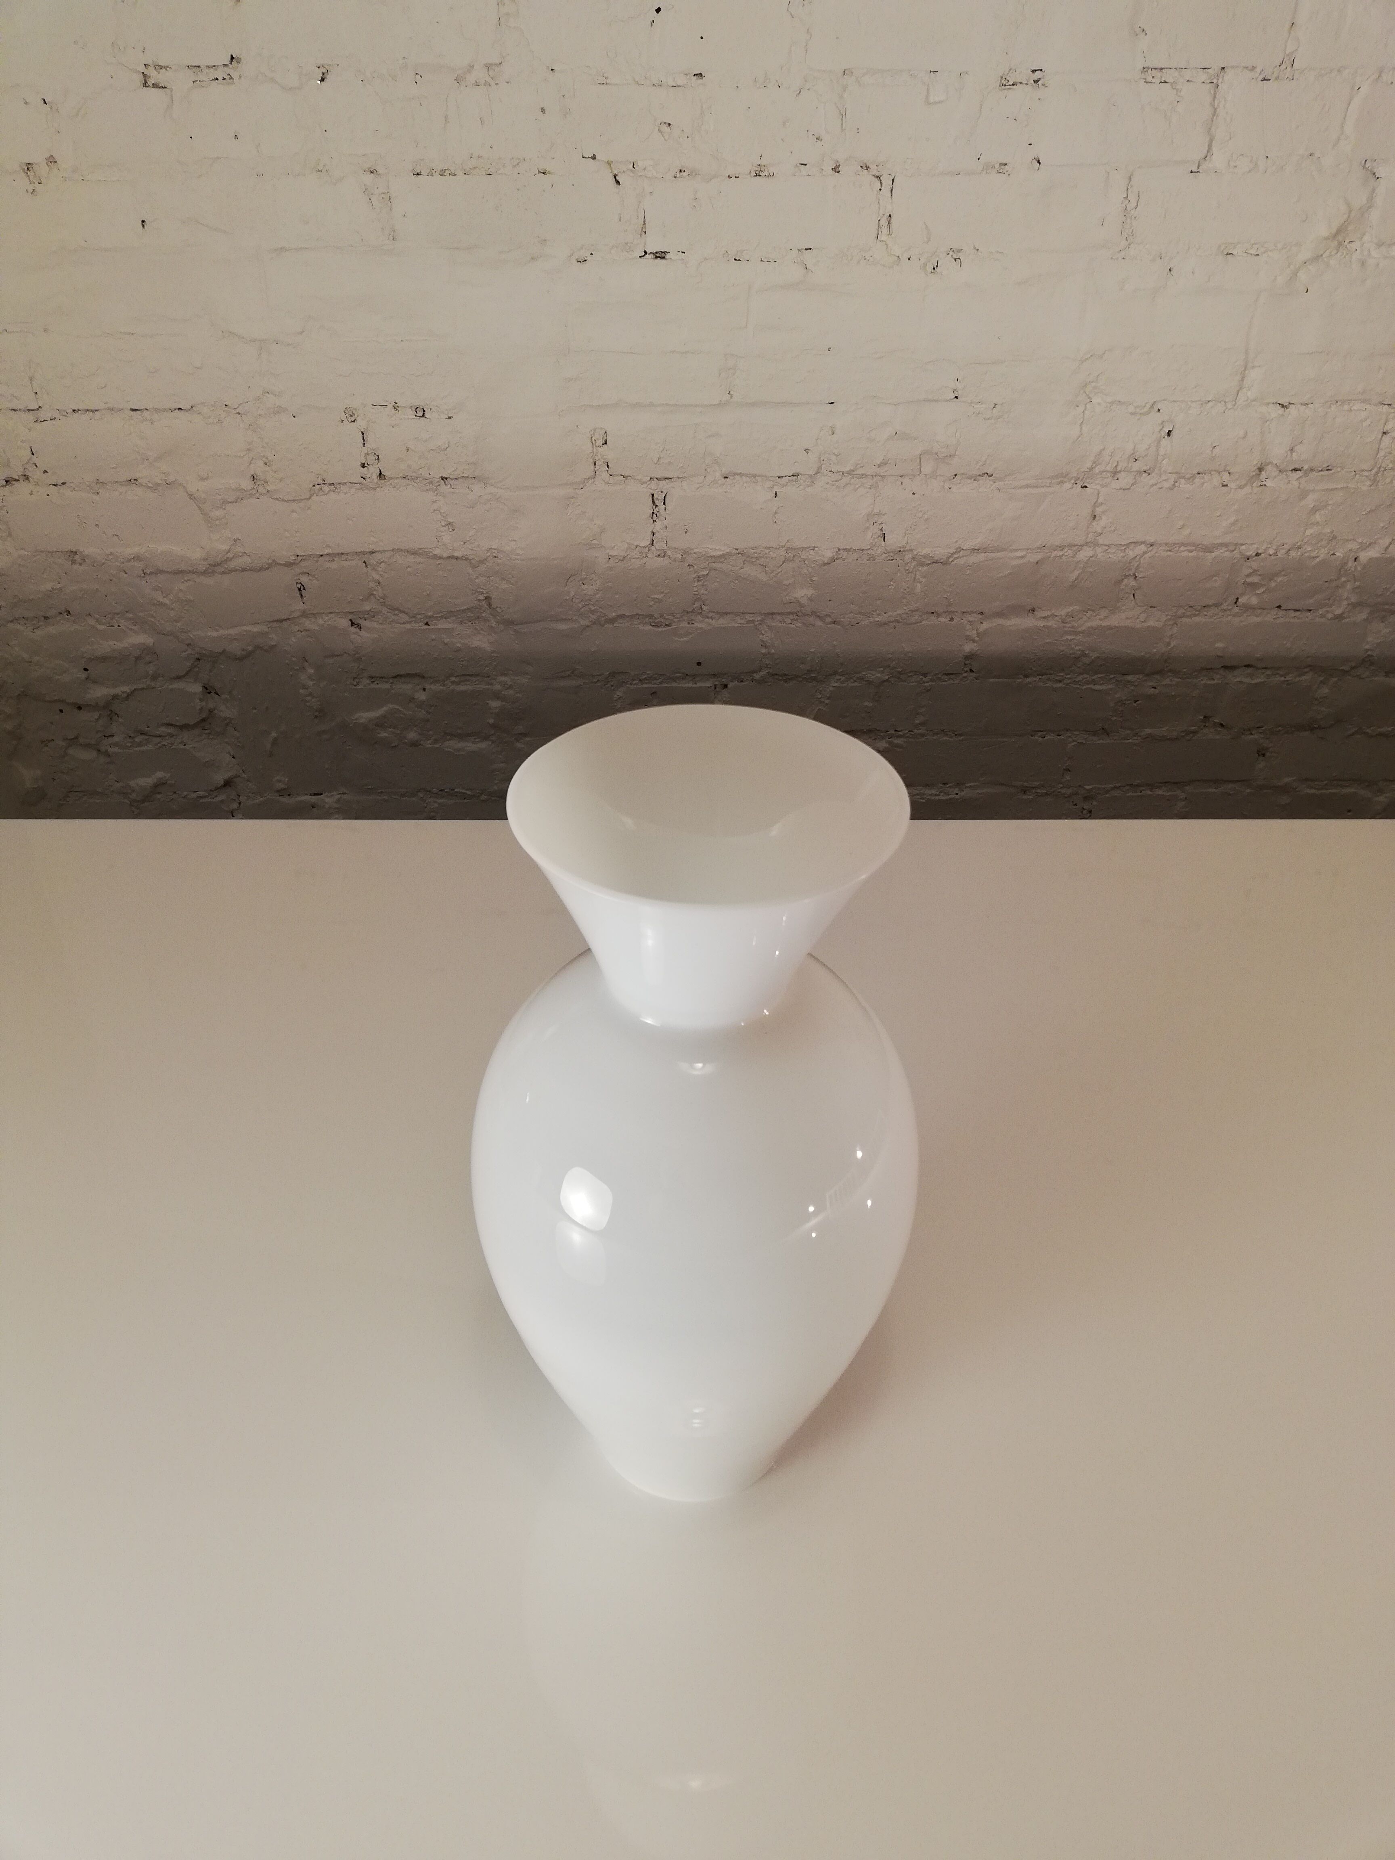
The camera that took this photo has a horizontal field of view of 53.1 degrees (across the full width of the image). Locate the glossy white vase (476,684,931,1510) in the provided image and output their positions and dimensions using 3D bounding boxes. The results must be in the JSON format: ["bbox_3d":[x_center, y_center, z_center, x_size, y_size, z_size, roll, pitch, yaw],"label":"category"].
[{"bbox_3d":[-0.002,0.082,0.505,0.161,0.298,0.161,1,35,0],"label":"glossy white vase"}]

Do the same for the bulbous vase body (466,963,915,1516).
[{"bbox_3d":[-0.002,0.109,0.524,0.161,0.231,0.161,1,35,0],"label":"bulbous vase body"}]

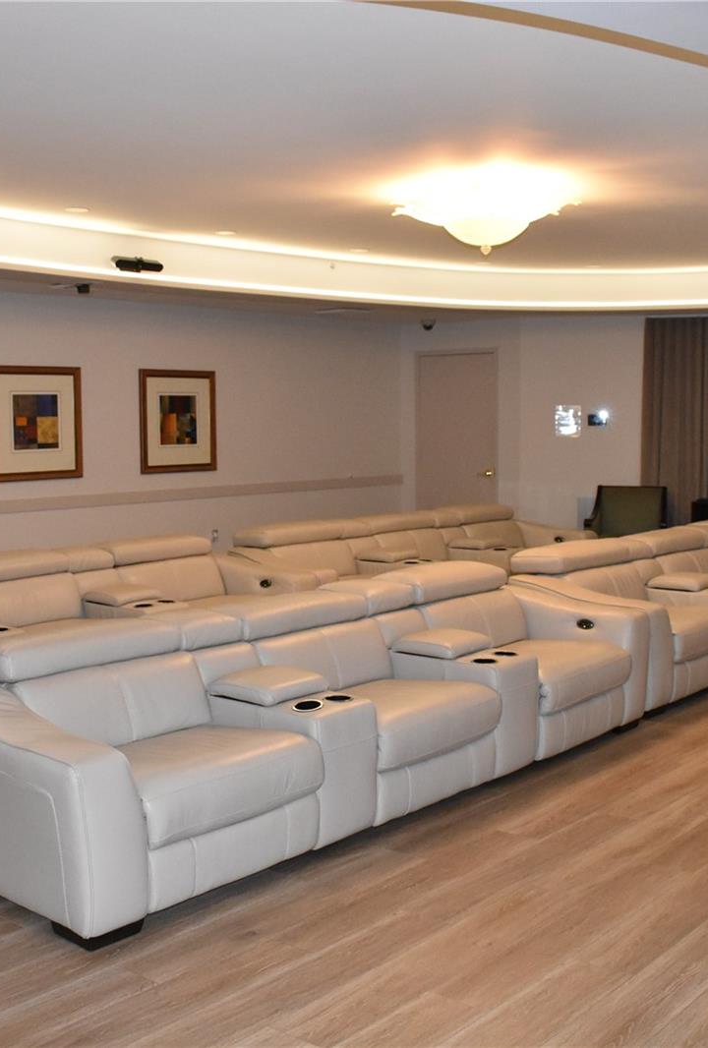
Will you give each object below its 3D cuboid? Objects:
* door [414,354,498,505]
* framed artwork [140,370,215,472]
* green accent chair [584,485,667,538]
[{"bbox_3d":[0.984,-0.586,11.481,0.974,2.128,0.080,5,8,44],"label":"door"},{"bbox_3d":[-1.456,-0.857,9.878,0.040,0.857,0.790,5,8,44],"label":"framed artwork"},{"bbox_3d":[2.503,0.118,10.724,0.708,0.865,0.717,2,6,20],"label":"green accent chair"}]

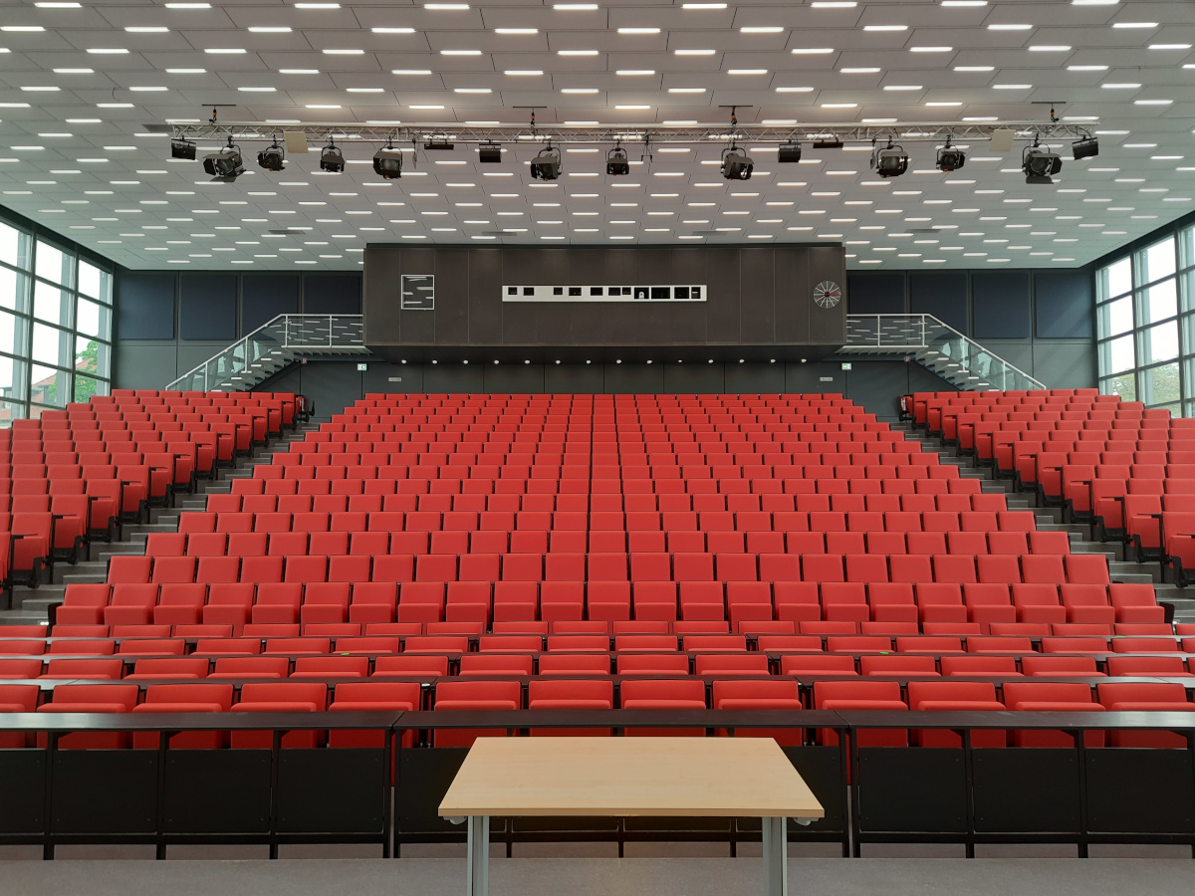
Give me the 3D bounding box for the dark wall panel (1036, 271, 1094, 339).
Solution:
[{"bbox_3d":[13.838,-4.212,24.602,1.680,1.930,0.100,0,-4,0],"label":"dark wall panel"}]

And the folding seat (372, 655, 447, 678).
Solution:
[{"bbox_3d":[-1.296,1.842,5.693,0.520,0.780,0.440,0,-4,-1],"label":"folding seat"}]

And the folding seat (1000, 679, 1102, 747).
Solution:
[{"bbox_3d":[2.795,1.809,5.041,0.525,0.700,0.330,0,-4,3],"label":"folding seat"}]

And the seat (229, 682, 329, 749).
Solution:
[{"bbox_3d":[-1.949,1.812,5.051,0.525,0.700,0.330,0,-4,-3],"label":"seat"}]

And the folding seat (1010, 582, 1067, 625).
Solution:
[{"bbox_3d":[5.072,1.957,9.464,0.510,0.780,0.420,0,-4,0],"label":"folding seat"}]

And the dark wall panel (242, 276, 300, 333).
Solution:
[{"bbox_3d":[-9.725,-4.179,24.693,1.680,1.930,0.100,0,-4,0],"label":"dark wall panel"}]

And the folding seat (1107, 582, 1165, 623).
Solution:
[{"bbox_3d":[6.172,1.963,9.434,0.510,0.780,0.420,0,-4,0],"label":"folding seat"}]

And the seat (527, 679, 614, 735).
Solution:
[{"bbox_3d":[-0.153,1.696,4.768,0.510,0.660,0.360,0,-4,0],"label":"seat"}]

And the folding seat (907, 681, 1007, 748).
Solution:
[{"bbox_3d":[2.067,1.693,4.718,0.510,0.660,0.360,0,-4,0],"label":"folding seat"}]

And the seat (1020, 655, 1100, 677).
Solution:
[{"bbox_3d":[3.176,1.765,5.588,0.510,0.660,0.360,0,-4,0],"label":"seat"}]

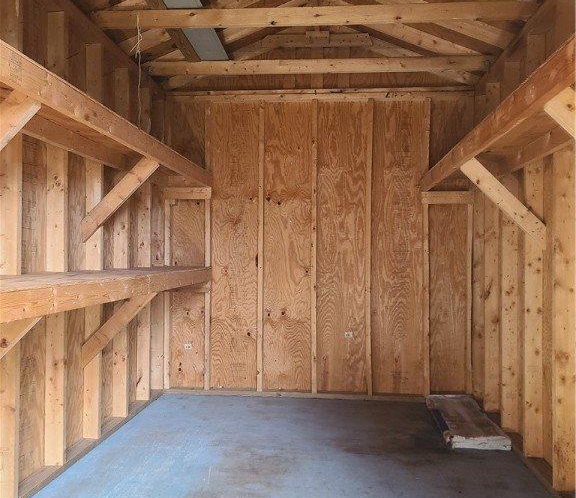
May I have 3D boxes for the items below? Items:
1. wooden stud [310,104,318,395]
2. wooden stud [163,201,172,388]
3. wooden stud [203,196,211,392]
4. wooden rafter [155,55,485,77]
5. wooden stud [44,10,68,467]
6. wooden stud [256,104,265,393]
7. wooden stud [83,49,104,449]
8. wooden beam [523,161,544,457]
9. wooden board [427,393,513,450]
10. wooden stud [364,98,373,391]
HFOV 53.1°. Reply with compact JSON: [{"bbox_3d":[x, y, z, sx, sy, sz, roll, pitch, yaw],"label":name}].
[{"bbox_3d":[0.205,-0.020,4.290,0.038,2.147,0.089,0,-1,5],"label":"wooden stud"},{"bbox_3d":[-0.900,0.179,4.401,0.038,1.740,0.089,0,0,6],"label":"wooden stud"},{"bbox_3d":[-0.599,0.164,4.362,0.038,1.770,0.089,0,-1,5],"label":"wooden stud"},{"bbox_3d":[0.188,-1.224,3.885,2.360,0.089,0.038,0,0,5],"label":"wooden rafter"},{"bbox_3d":[-1.109,-0.044,2.771,0.089,2.159,0.038,0,0,6],"label":"wooden stud"},{"bbox_3d":[-0.196,-0.023,4.327,0.038,2.147,0.089,0,-1,5],"label":"wooden stud"},{"bbox_3d":[-1.064,-0.042,3.169,0.089,2.147,0.038,0,-1,5],"label":"wooden stud"},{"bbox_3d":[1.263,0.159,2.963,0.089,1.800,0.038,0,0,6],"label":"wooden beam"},{"bbox_3d":[1.082,1.054,3.589,0.327,0.078,0.930,0,-1,5],"label":"wooden board"},{"bbox_3d":[0.615,-0.018,4.253,0.038,2.159,0.089,0,0,6],"label":"wooden stud"}]

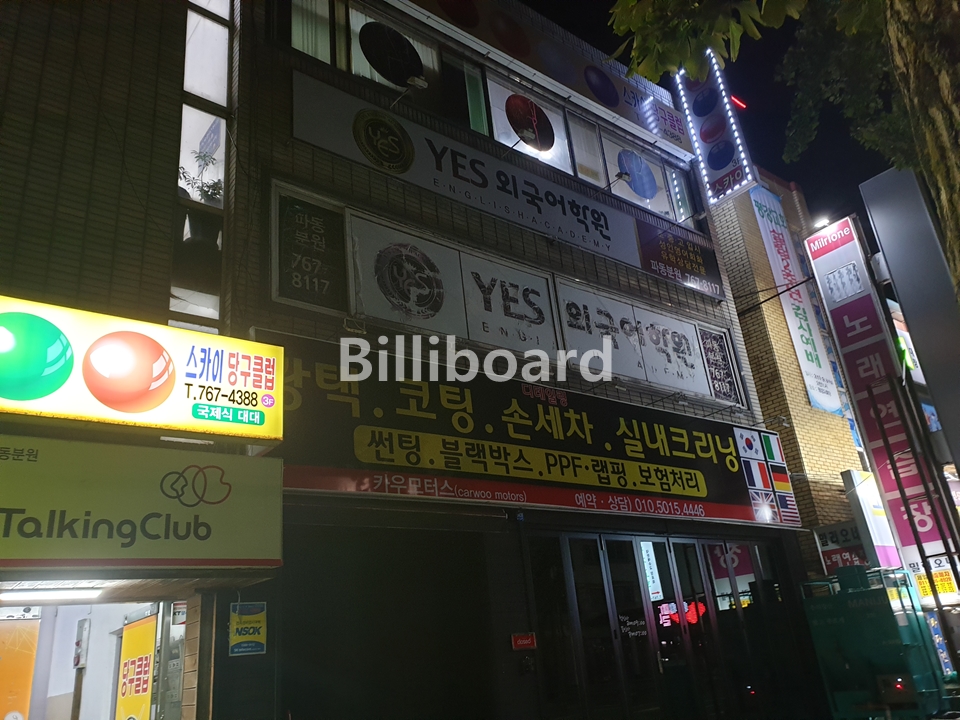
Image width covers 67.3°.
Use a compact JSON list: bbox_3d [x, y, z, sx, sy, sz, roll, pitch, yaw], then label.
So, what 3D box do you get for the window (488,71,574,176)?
[{"bbox_3d":[0.773,-3.567,10.959,1.539,1.253,0.100,12,-28,-36],"label":"window"}]

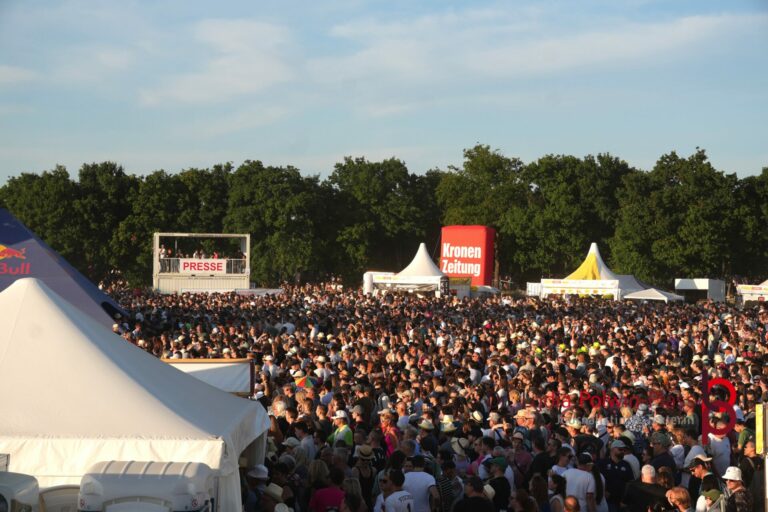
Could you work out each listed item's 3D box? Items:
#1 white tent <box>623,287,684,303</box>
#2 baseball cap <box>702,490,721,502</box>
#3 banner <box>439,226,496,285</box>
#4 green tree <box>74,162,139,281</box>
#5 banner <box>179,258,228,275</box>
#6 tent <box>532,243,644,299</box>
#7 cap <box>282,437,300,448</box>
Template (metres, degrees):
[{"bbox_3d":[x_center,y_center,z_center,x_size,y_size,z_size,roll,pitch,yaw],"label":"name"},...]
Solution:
[{"bbox_3d":[15.251,3.028,84.500,2.750,2.500,2.750,0,0,30],"label":"white tent"},{"bbox_3d":[3.794,2.786,17.300,0.260,0.140,0.180,-10,7,-30],"label":"baseball cap"},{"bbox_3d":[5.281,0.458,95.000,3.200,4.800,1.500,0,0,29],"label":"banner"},{"bbox_3d":[-23.416,-2.067,126.000,6.300,11.700,6.300,0,0,0],"label":"green tree"},{"bbox_3d":[-11.363,0.693,94.000,2.950,0.950,0.050,0,0,-8],"label":"banner"},{"bbox_3d":[12.124,1.555,86.000,4.900,4.850,4.900,0,0,29],"label":"tent"},{"bbox_3d":[-1.301,2.623,21.000,0.260,0.140,0.180,0,0,-14],"label":"cap"}]

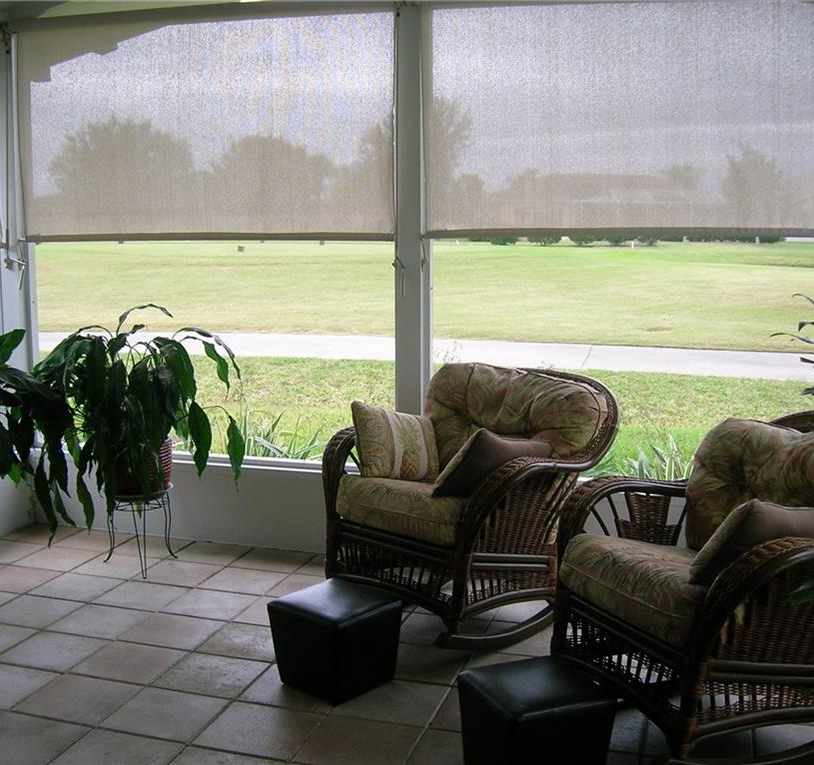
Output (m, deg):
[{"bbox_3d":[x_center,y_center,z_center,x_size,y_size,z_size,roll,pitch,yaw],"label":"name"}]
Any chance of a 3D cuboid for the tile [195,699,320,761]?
[{"bbox_3d":[-0.436,1.045,3.009,0.315,0.012,0.315,2,8,16],"label":"tile"}]

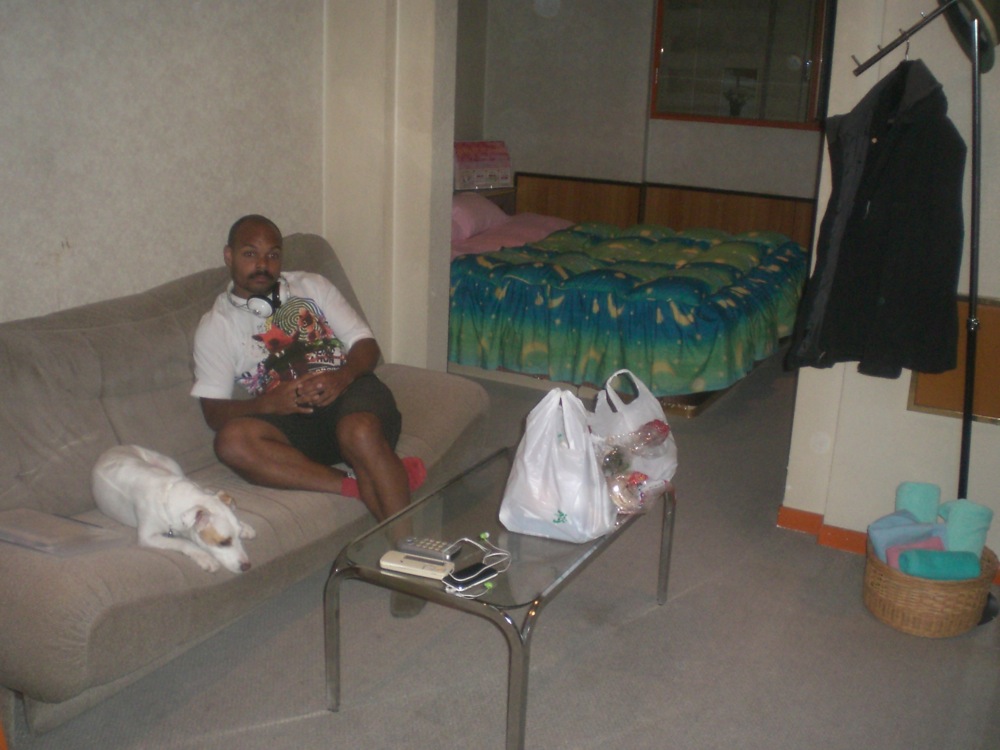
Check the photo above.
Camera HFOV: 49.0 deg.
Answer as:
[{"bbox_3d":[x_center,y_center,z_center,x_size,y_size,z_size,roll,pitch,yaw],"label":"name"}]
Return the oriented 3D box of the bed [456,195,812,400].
[{"bbox_3d":[0.509,-0.483,6.011,1.955,0.720,1.779,11,18,28],"label":"bed"}]

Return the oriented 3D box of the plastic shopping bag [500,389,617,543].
[{"bbox_3d":[0.164,0.214,2.764,0.287,0.347,0.191,8,16,18],"label":"plastic shopping bag"}]

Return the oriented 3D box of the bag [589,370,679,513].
[{"bbox_3d":[0.358,0.165,2.987,0.257,0.343,0.213,6,16,13],"label":"bag"}]

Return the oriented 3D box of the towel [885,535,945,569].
[{"bbox_3d":[1.211,0.529,3.191,0.165,0.100,0.103,8,16,18],"label":"towel"}]

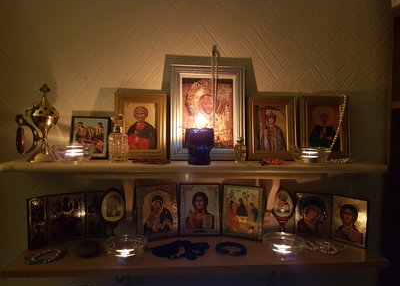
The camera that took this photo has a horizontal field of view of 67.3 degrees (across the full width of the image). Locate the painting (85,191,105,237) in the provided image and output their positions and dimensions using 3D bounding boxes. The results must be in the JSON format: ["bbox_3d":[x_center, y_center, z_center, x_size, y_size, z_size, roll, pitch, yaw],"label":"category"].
[{"bbox_3d":[-0.268,0.183,0.770,0.046,0.118,0.009,0,3,-12],"label":"painting"}]

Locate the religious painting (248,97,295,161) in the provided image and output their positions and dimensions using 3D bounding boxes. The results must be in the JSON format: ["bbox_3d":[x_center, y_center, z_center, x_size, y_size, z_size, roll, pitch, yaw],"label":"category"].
[{"bbox_3d":[0.182,-0.037,0.780,0.127,0.164,0.020,1,-7,-5],"label":"religious painting"}]

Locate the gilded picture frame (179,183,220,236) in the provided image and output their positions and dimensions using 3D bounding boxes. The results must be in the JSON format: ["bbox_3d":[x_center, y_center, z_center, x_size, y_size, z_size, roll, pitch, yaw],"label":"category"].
[{"bbox_3d":[0.001,0.179,0.809,0.110,0.135,0.014,1,-8,-5],"label":"gilded picture frame"}]

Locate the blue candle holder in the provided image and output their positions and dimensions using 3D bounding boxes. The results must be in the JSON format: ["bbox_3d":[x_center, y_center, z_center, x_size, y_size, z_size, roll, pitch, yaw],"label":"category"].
[{"bbox_3d":[0.001,0.008,0.659,0.064,0.077,0.064,1,3,-5],"label":"blue candle holder"}]

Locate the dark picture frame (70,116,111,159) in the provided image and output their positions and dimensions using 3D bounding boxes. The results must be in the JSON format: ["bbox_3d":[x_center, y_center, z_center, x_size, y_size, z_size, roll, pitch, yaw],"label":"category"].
[{"bbox_3d":[-0.263,-0.010,0.725,0.087,0.103,0.012,0,-9,-13],"label":"dark picture frame"}]

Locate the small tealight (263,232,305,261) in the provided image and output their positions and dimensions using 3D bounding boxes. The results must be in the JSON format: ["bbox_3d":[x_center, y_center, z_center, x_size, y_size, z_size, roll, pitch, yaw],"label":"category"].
[{"bbox_3d":[0.186,0.235,0.666,0.090,0.039,0.090,1,3,0],"label":"small tealight"}]

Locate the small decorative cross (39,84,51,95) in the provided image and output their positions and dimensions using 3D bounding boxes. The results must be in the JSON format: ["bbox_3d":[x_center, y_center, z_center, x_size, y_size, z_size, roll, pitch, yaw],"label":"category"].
[{"bbox_3d":[-0.339,-0.117,0.658,0.025,0.024,0.005,0,3,-13],"label":"small decorative cross"}]

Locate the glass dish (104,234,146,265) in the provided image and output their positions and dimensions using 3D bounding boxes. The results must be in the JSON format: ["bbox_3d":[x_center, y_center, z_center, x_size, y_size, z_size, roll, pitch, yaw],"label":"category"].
[{"bbox_3d":[-0.159,0.231,0.642,0.089,0.039,0.089,1,3,-5],"label":"glass dish"}]

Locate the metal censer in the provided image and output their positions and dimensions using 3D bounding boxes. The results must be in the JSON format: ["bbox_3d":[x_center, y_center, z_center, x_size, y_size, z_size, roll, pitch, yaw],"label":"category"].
[{"bbox_3d":[-0.355,-0.044,0.660,0.091,0.170,0.066,1,3,-5],"label":"metal censer"}]

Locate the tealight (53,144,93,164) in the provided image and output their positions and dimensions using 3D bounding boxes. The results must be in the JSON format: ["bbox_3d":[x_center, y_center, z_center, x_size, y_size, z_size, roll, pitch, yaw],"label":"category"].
[{"bbox_3d":[-0.282,0.024,0.671,0.089,0.036,0.089,1,3,-5],"label":"tealight"}]

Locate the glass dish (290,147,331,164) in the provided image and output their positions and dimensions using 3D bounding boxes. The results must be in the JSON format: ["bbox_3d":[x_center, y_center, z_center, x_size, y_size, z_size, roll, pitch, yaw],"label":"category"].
[{"bbox_3d":[0.264,0.030,0.718,0.090,0.036,0.090,1,3,0],"label":"glass dish"}]

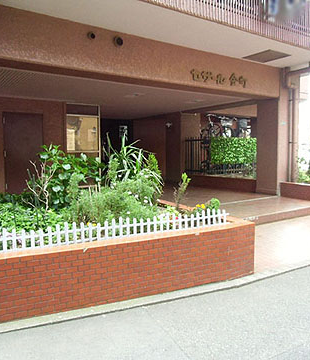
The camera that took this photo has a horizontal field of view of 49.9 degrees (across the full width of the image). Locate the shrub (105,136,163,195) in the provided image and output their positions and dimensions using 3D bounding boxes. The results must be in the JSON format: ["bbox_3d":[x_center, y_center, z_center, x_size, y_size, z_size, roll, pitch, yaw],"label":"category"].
[{"bbox_3d":[-0.311,-0.220,5.050,0.850,0.950,0.800,-3,5,-33],"label":"shrub"}]

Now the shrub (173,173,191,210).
[{"bbox_3d":[0.372,0.149,4.500,0.240,0.540,0.240,-3,5,-33],"label":"shrub"}]

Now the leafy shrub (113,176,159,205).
[{"bbox_3d":[-0.253,0.157,4.550,0.600,0.440,0.550,-3,5,-33],"label":"leafy shrub"}]

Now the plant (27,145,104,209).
[{"bbox_3d":[-1.277,-0.050,4.750,1.000,0.950,0.800,-3,5,-33],"label":"plant"}]

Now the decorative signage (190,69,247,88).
[{"bbox_3d":[1.321,-2.009,6.643,1.560,0.250,0.050,-3,5,-33],"label":"decorative signage"}]

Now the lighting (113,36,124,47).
[{"bbox_3d":[-0.577,-2.209,5.340,0.150,0.150,0.120,-3,5,-33],"label":"lighting"}]

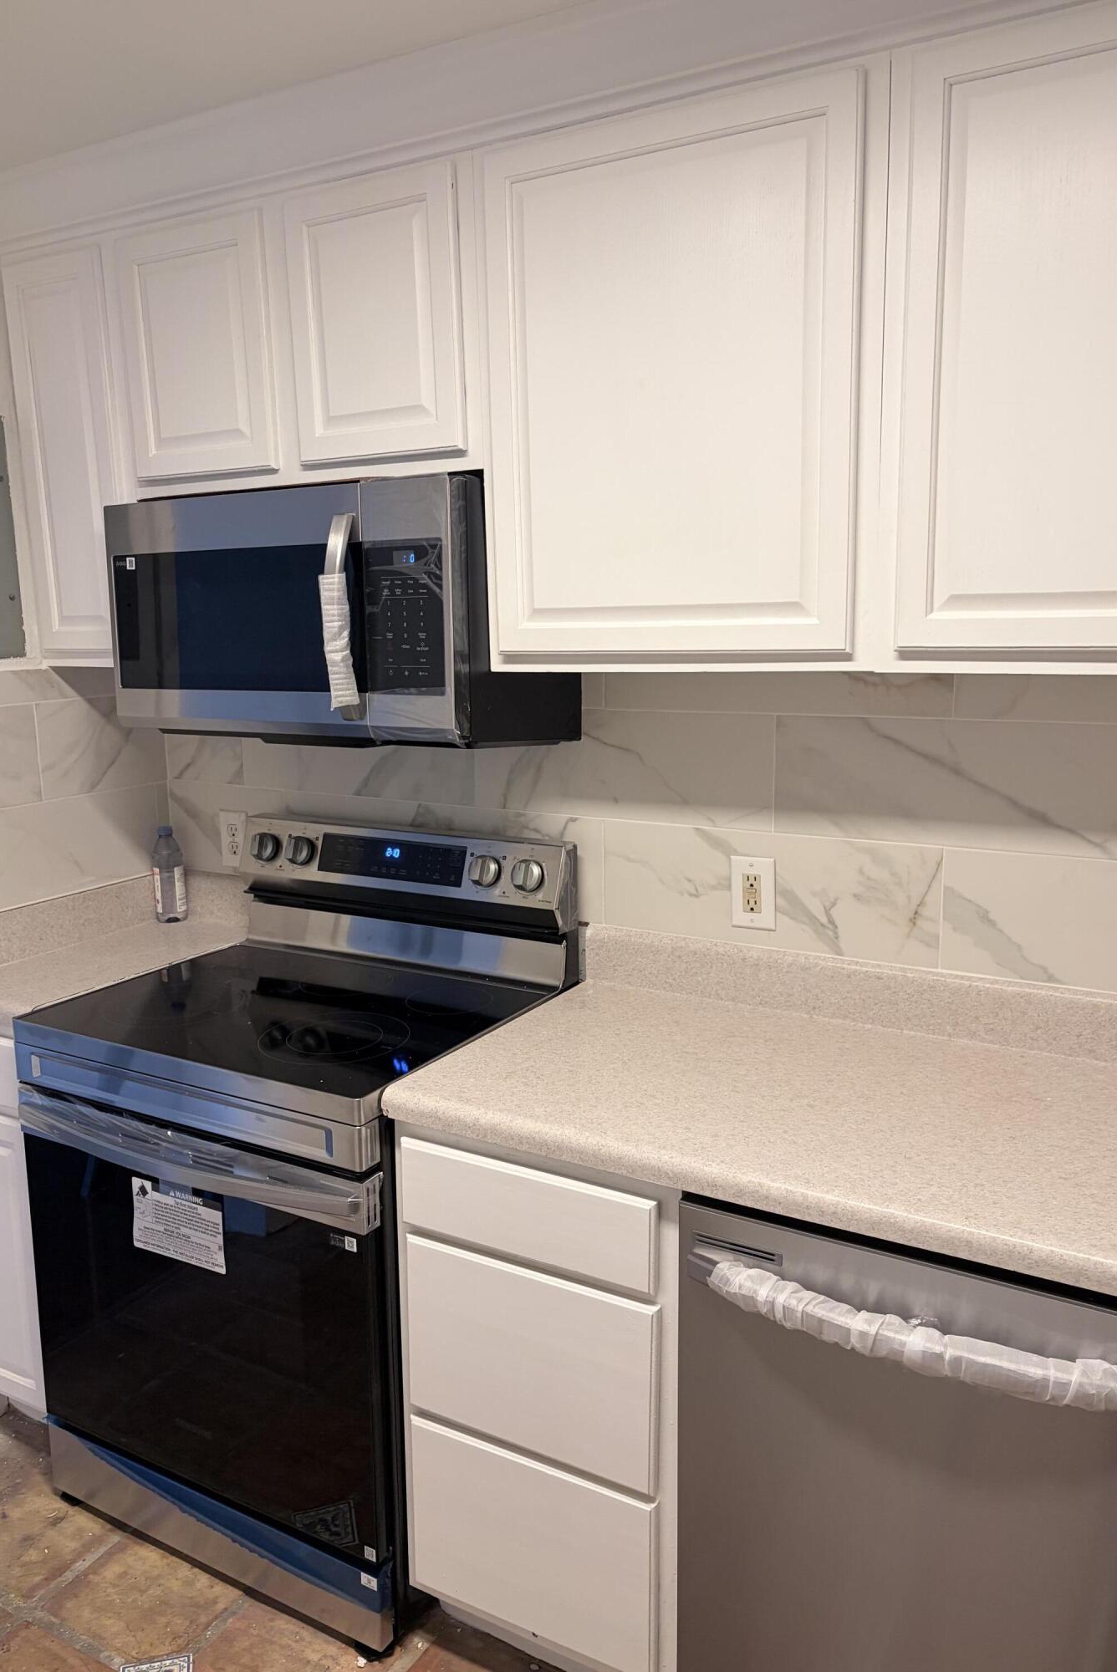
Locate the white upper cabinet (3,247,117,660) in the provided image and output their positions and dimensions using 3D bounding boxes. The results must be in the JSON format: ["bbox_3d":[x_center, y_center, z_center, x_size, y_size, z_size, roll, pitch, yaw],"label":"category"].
[{"bbox_3d":[-0.830,-0.728,2.473,0.304,0.761,0.338,5,12,30],"label":"white upper cabinet"}]

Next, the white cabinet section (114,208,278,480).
[{"bbox_3d":[-0.542,-0.853,2.281,0.346,0.412,0.323,5,12,30],"label":"white cabinet section"}]

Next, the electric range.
[{"bbox_3d":[-0.449,0.627,2.278,0.759,1.220,0.686,5,12,30],"label":"electric range"}]

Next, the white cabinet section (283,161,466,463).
[{"bbox_3d":[-0.210,-0.825,2.089,0.339,0.412,0.323,5,12,30],"label":"white cabinet section"}]

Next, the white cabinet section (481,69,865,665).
[{"bbox_3d":[0.220,-0.636,1.870,0.559,0.721,0.323,5,12,30],"label":"white cabinet section"}]

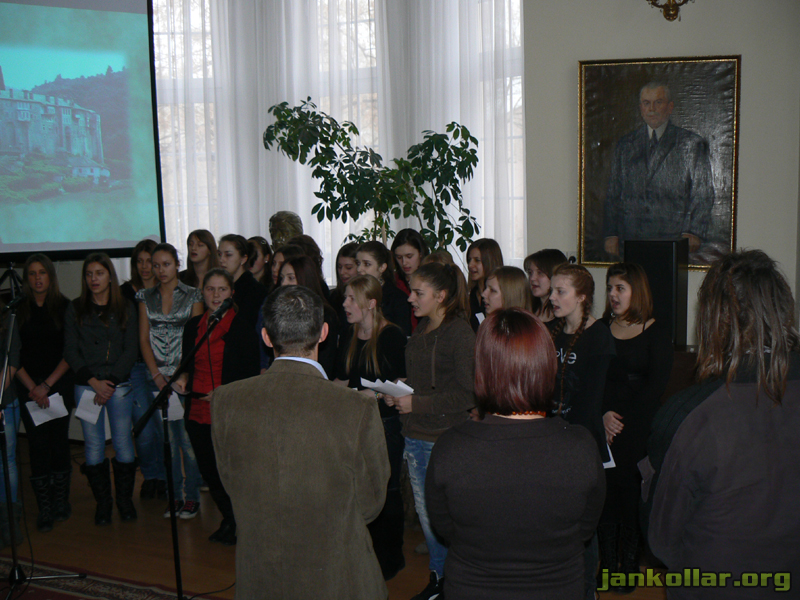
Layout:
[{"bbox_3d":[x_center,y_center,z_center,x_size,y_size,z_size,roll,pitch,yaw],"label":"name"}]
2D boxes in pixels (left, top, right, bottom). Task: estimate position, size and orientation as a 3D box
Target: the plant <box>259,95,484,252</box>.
[{"bbox_3d":[-0.189,-0.170,6.239,1.600,2.629,1.200,0,6,6],"label":"plant"}]

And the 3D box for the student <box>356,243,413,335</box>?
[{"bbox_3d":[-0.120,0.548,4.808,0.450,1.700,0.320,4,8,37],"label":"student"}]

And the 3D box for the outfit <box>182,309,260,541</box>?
[{"bbox_3d":[-1.005,0.742,4.756,0.470,1.310,0.380,2,8,25],"label":"outfit"}]

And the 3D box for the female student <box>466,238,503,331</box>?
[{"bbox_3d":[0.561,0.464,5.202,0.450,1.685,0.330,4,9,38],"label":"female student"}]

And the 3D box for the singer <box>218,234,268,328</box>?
[{"bbox_3d":[-0.959,0.448,5.405,0.340,1.735,0.460,-8,10,-44],"label":"singer"}]

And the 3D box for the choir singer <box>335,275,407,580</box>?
[{"bbox_3d":[-0.140,0.653,4.270,0.390,1.565,0.470,-6,8,-31],"label":"choir singer"}]

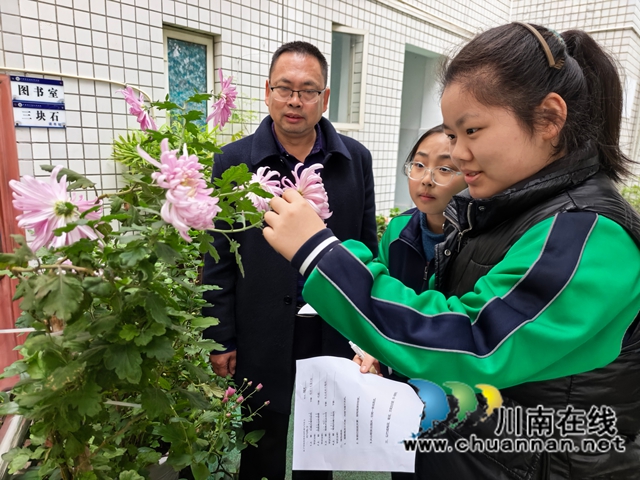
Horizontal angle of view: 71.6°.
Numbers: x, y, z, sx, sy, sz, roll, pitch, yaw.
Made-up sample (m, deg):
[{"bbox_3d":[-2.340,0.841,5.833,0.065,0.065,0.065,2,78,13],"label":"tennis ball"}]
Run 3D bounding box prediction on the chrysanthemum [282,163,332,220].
[{"bbox_3d":[-0.019,-0.074,0.690,0.085,0.095,0.058,13,16,43],"label":"chrysanthemum"}]

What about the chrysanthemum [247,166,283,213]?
[{"bbox_3d":[-0.093,-0.081,0.715,0.070,0.077,0.050,7,12,24],"label":"chrysanthemum"}]

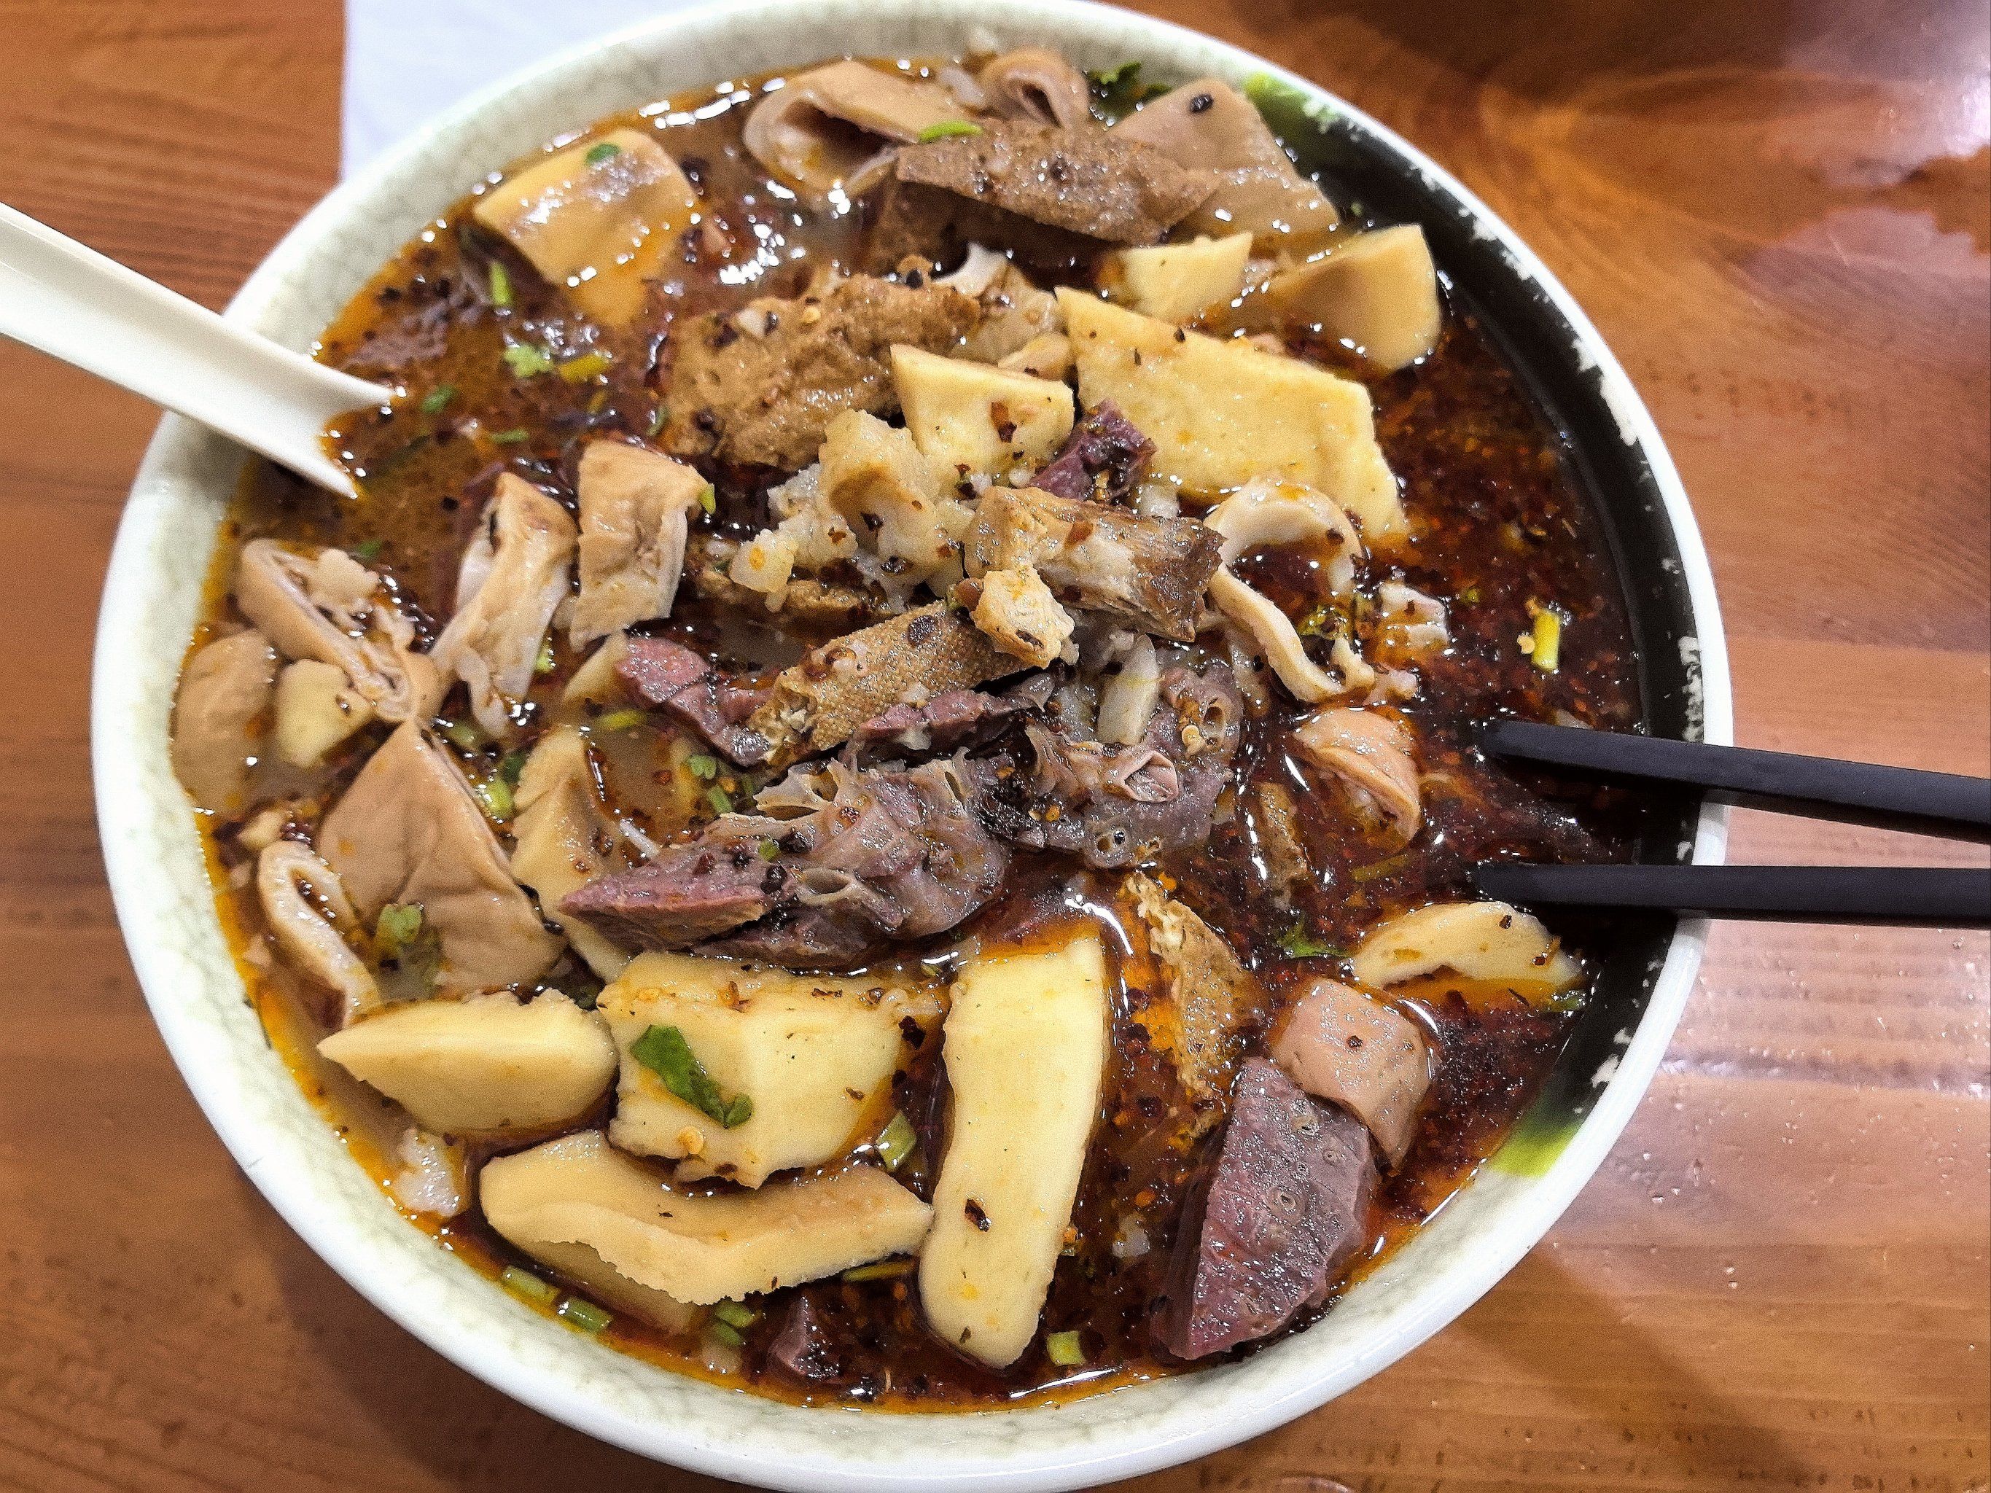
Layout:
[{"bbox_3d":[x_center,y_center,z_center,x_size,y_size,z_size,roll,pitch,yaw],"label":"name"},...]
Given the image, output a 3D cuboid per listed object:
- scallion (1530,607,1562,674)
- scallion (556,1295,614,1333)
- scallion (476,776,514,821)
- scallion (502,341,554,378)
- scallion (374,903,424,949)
[{"bbox_3d":[0.087,-0.017,0.245,0.004,0.004,0.010,11,73,-1],"label":"scallion"},{"bbox_3d":[-0.055,0.076,0.207,0.006,0.003,0.003,23,73,3],"label":"scallion"},{"bbox_3d":[-0.073,0.008,0.226,0.004,0.004,0.006,-20,76,-10],"label":"scallion"},{"bbox_3d":[-0.074,-0.062,0.247,0.008,0.003,0.005,13,73,0],"label":"scallion"},{"bbox_3d":[-0.084,0.025,0.219,0.006,0.004,0.005,-9,74,-7],"label":"scallion"}]

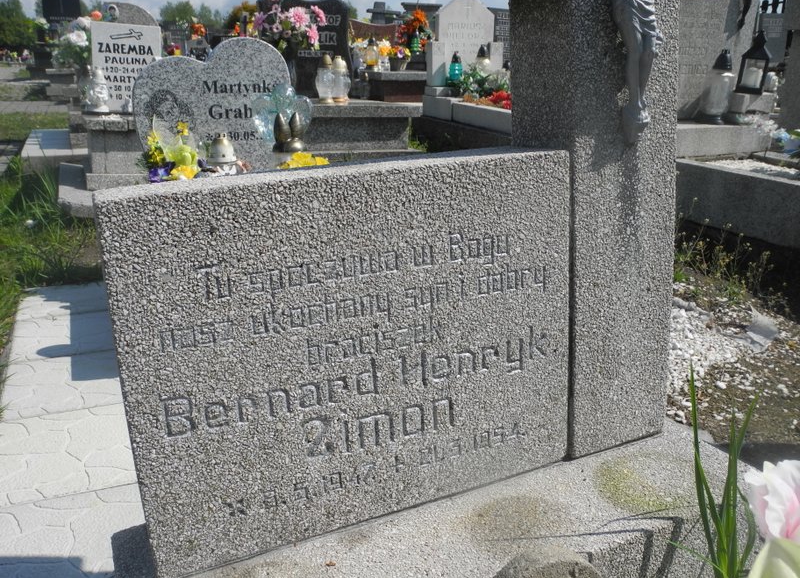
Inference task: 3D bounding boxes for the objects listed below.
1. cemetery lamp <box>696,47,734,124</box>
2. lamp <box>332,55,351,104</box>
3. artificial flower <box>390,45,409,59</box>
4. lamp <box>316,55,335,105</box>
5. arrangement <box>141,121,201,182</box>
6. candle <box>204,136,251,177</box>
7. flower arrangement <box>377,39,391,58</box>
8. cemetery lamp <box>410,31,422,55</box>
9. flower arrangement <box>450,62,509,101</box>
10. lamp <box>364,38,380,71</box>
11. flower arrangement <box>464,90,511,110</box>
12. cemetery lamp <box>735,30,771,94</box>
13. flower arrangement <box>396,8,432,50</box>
[{"bbox_3d":[1.418,-0.906,3.328,0.115,0.322,0.115,-5,20,-23],"label":"cemetery lamp"},{"bbox_3d":[-0.389,-1.384,4.867,0.120,0.287,0.120,2,19,-1],"label":"lamp"},{"bbox_3d":[-0.005,-2.108,6.604,0.193,0.119,0.193,2,19,-1],"label":"artificial flower"},{"bbox_3d":[-0.489,-1.361,4.784,0.126,0.303,0.126,2,19,-1],"label":"lamp"},{"bbox_3d":[-0.746,-0.446,2.420,0.175,0.195,0.140,-6,19,-16],"label":"arrangement"},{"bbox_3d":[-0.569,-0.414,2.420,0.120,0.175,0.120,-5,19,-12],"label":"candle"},{"bbox_3d":[-0.149,-2.160,6.656,0.121,0.157,0.121,-5,20,-23],"label":"flower arrangement"},{"bbox_3d":[0.161,-2.395,7.200,0.105,0.230,0.105,0,18,1],"label":"cemetery lamp"},{"bbox_3d":[0.641,-1.538,5.500,0.460,0.250,0.320,1,19,6],"label":"flower arrangement"},{"bbox_3d":[-0.215,-1.839,5.800,0.118,0.250,0.118,-1,18,-2],"label":"lamp"},{"bbox_3d":[0.684,-1.397,5.460,0.436,0.126,0.280,-5,20,-23],"label":"flower arrangement"},{"bbox_3d":[1.667,-1.072,3.500,0.118,0.275,0.118,10,20,23],"label":"cemetery lamp"},{"bbox_3d":[0.146,-2.587,7.400,0.340,0.410,0.300,0,18,1],"label":"flower arrangement"}]

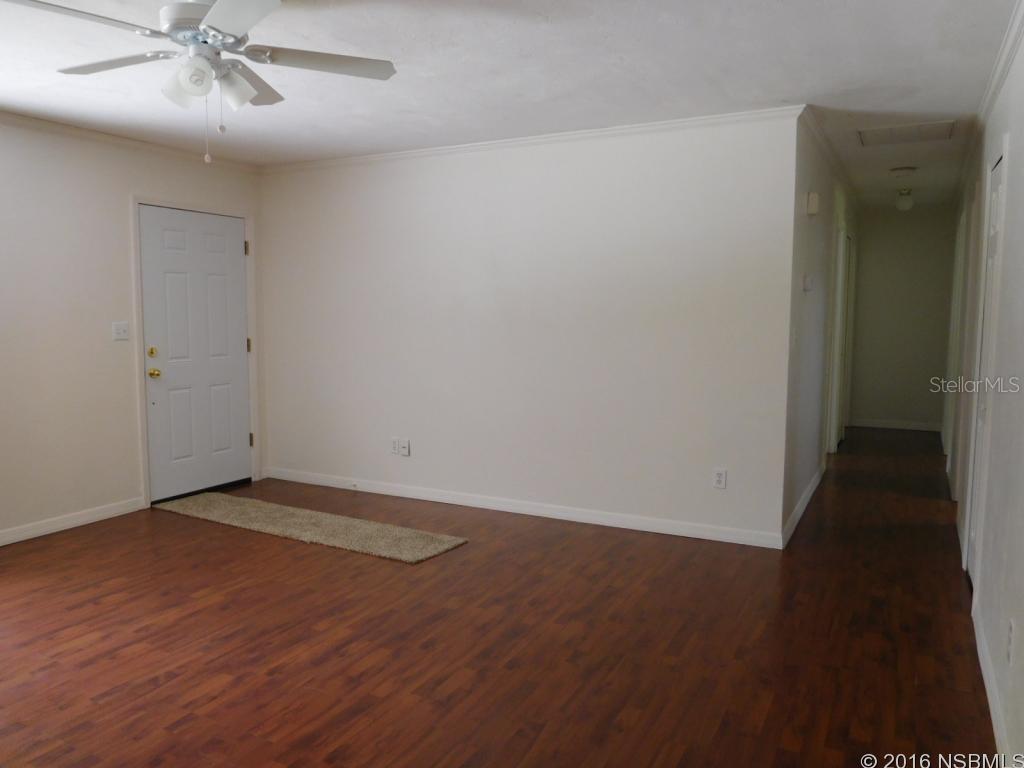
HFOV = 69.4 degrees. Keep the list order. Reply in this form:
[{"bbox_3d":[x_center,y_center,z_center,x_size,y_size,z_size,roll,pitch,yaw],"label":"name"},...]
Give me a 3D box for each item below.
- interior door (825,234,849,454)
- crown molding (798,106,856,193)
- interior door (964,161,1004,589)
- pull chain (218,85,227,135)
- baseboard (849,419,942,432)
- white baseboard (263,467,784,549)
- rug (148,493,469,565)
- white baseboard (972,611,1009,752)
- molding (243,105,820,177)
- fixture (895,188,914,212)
[{"bbox_3d":[2.957,-0.343,6.763,0.040,2.050,0.780,3,6,28],"label":"interior door"},{"bbox_3d":[2.399,-1.600,5.527,0.050,0.070,3.660,3,6,28],"label":"crown molding"},{"bbox_3d":[2.266,-0.014,3.516,0.040,2.050,0.650,3,6,28],"label":"interior door"},{"bbox_3d":[-1.013,-0.963,2.583,0.024,0.175,0.024,3,6,28],"label":"pull chain"},{"bbox_3d":[4.319,0.482,8.345,0.925,0.085,0.020,3,6,28],"label":"baseboard"},{"bbox_3d":[-0.224,0.815,5.138,3.987,0.085,0.018,3,6,28],"label":"white baseboard"},{"bbox_3d":[-1.371,0.885,4.717,2.237,0.022,0.465,3,7,30],"label":"rug"},{"bbox_3d":[1.764,1.056,2.744,0.015,0.090,1.300,3,6,28],"label":"white baseboard"},{"bbox_3d":[-0.201,-1.543,4.864,4.012,0.070,0.050,3,6,28],"label":"molding"},{"bbox_3d":[3.523,-1.647,6.647,0.180,0.210,0.180,3,6,28],"label":"fixture"}]

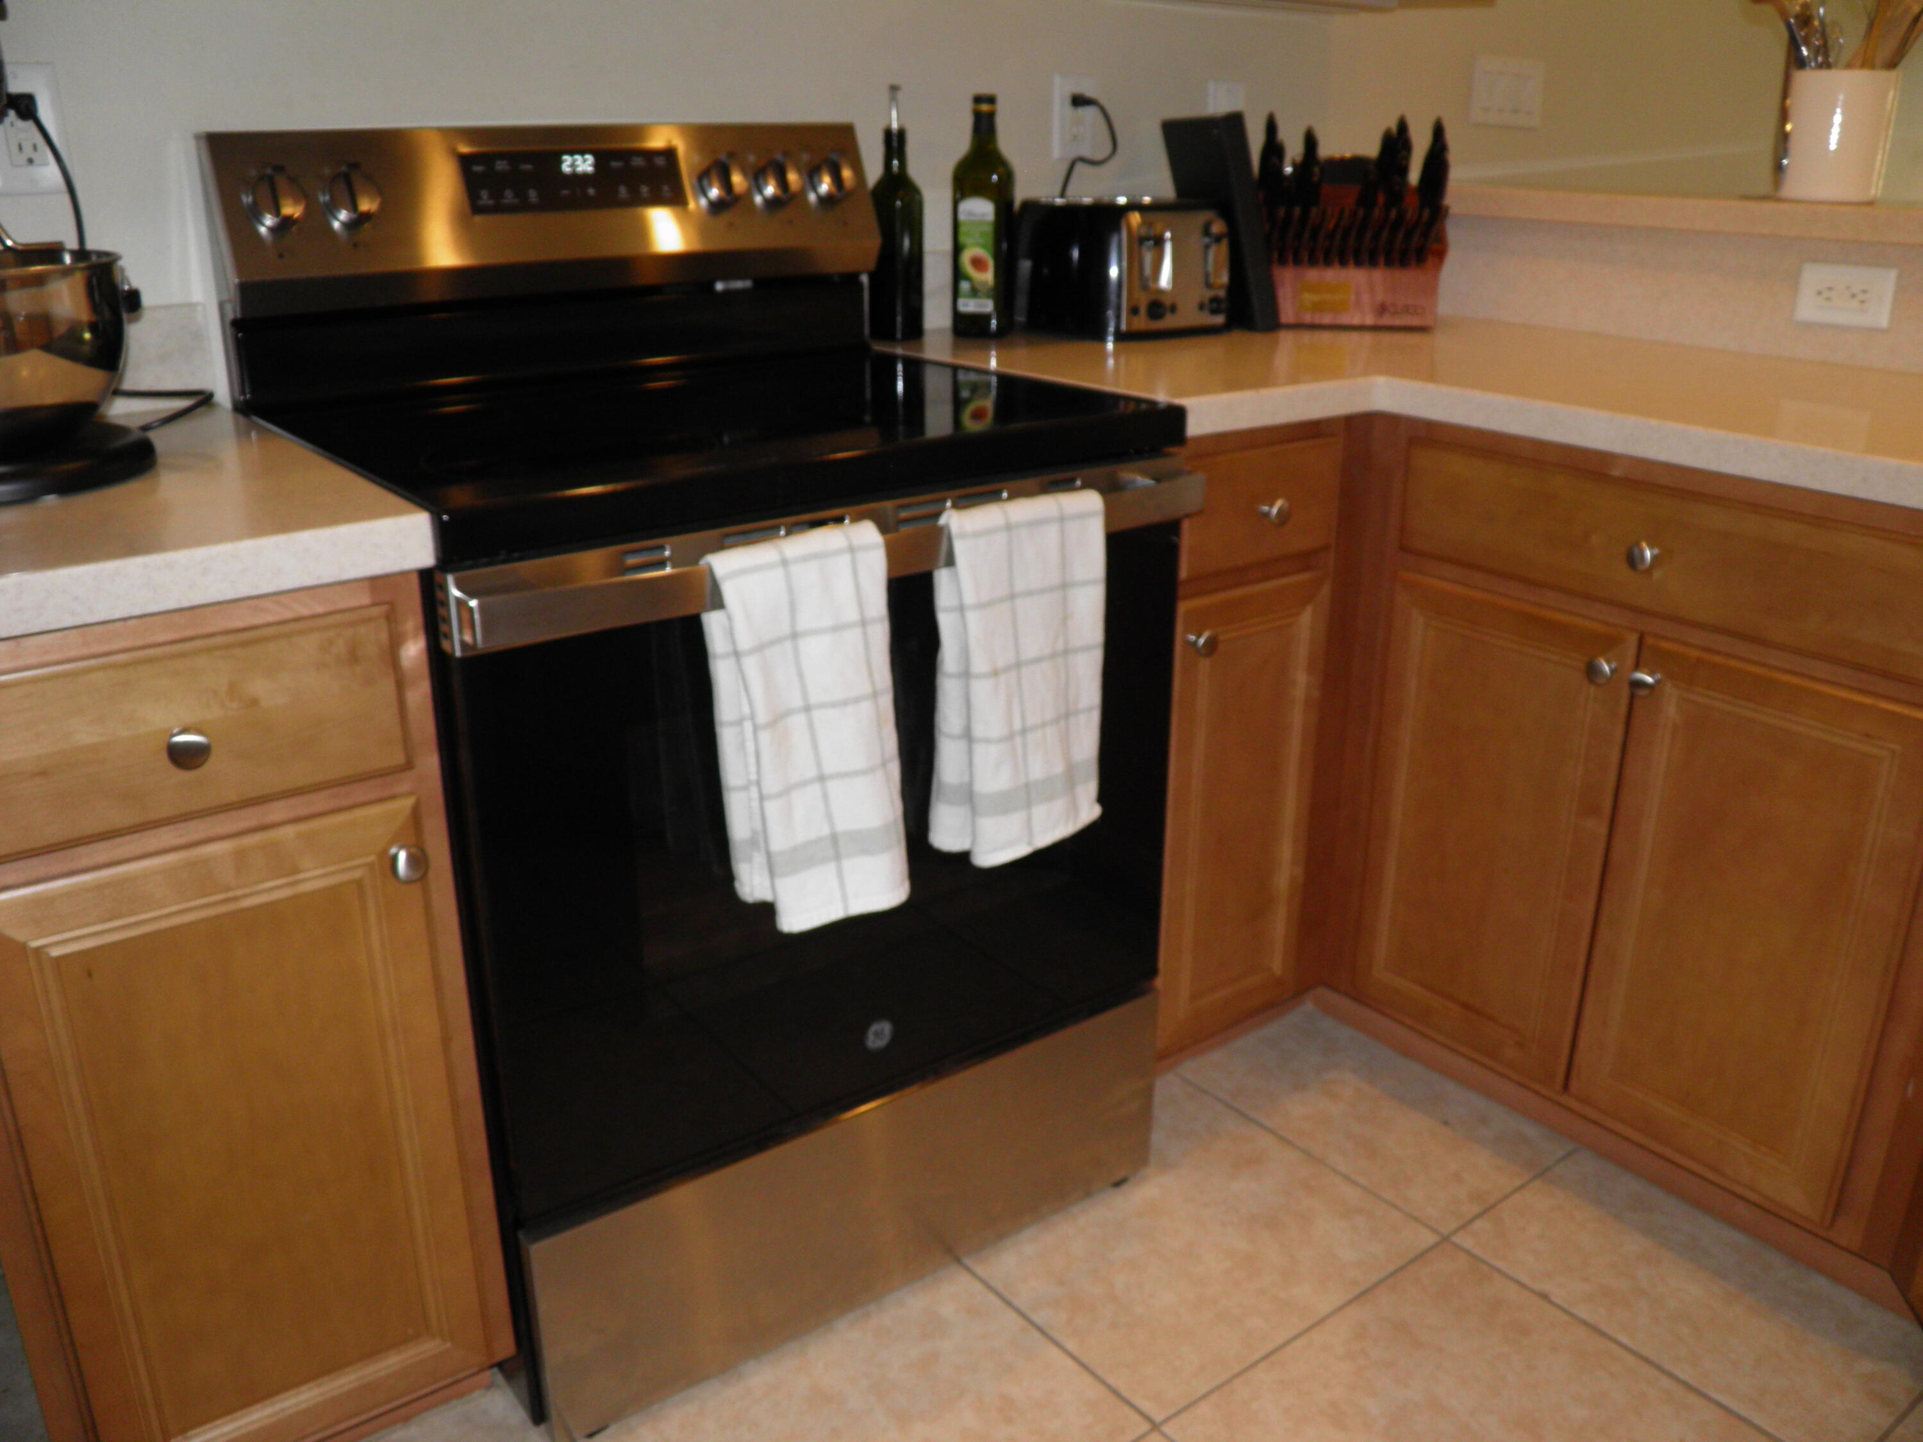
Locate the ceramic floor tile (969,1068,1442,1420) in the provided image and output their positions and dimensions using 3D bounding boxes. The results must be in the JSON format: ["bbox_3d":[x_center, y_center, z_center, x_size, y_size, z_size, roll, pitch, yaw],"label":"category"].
[{"bbox_3d":[0.227,0.574,1.801,0.450,0.010,0.450,-15,25,-34],"label":"ceramic floor tile"}]

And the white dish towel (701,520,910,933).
[{"bbox_3d":[-0.126,0.007,1.343,0.169,0.339,0.054,-15,25,-34],"label":"white dish towel"}]

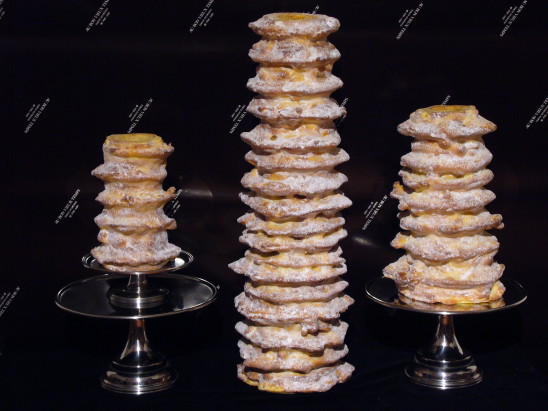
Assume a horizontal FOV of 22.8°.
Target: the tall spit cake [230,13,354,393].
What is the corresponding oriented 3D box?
[{"bbox_3d":[0.038,-0.006,2.596,0.236,0.706,0.230,0,12,0],"label":"tall spit cake"}]

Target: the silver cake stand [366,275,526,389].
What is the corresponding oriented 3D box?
[{"bbox_3d":[0.332,0.248,2.649,0.310,0.177,0.310,0,12,0],"label":"silver cake stand"}]

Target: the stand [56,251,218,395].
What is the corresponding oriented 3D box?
[{"bbox_3d":[-0.260,0.222,2.614,0.310,0.244,0.310,0,12,0],"label":"stand"}]

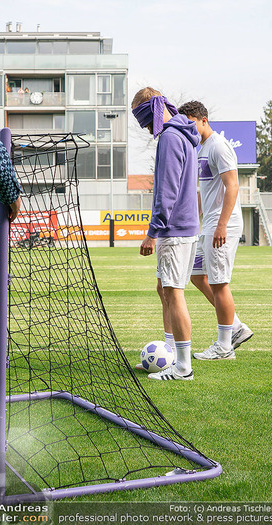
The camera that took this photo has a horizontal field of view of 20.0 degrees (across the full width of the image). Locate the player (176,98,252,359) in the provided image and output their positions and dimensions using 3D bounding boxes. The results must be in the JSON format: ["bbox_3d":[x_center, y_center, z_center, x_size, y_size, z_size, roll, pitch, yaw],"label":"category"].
[{"bbox_3d":[0.583,-0.237,5.625,0.550,1.861,0.520,-1,3,-20],"label":"player"}]

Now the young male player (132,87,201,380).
[{"bbox_3d":[0.204,-0.192,4.916,0.450,1.833,0.500,0,3,8],"label":"young male player"}]

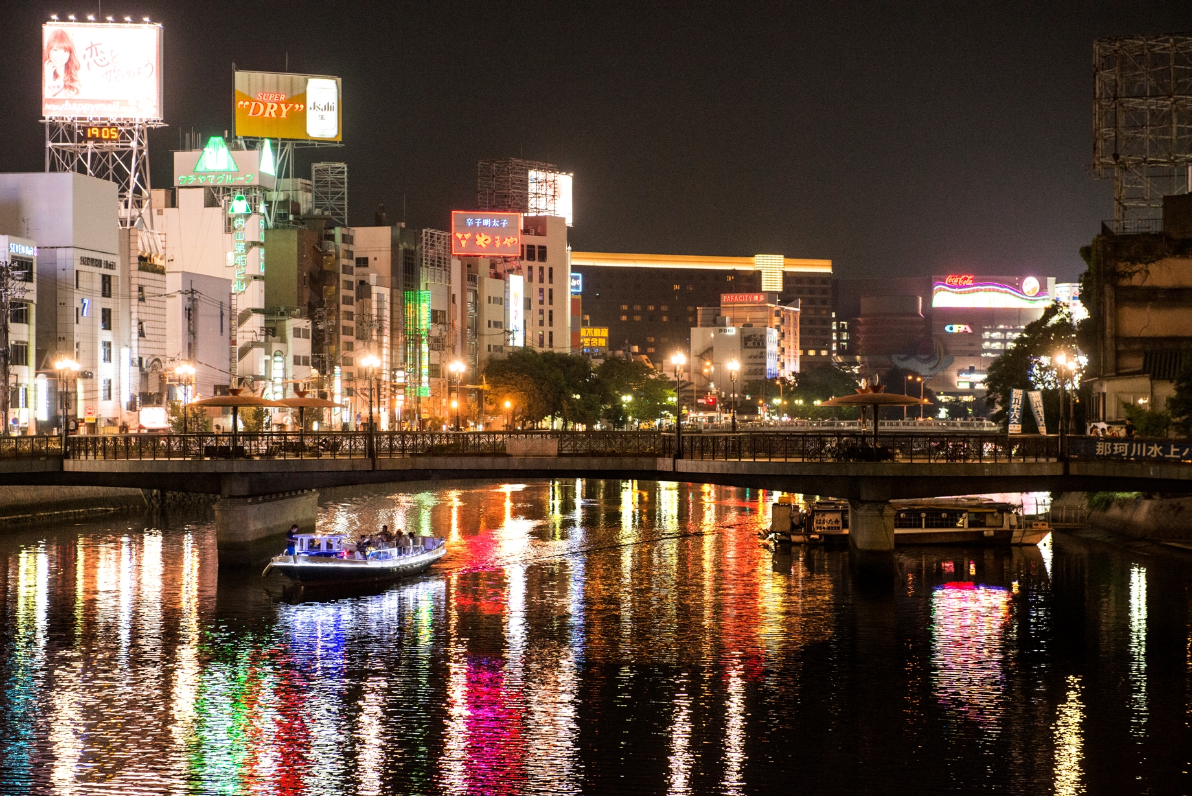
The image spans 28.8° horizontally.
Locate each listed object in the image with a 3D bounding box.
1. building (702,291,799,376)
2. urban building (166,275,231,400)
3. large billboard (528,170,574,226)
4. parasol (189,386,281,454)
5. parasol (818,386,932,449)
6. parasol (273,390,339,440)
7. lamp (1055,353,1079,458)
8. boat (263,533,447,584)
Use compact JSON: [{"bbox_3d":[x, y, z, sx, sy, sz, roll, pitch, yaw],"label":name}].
[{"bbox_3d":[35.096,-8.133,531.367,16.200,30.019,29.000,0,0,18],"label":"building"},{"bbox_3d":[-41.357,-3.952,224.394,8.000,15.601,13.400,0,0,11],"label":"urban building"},{"bbox_3d":[-6.826,-30.362,354.249,9.500,8.000,1.000,0,-1,-45],"label":"large billboard"},{"bbox_3d":[-16.825,1.198,108.494,4.800,3.220,4.800,0,0,14],"label":"parasol"},{"bbox_3d":[11.299,0.939,93.500,4.620,2.900,4.620,0,0,14],"label":"parasol"},{"bbox_3d":[-15.463,1.286,121.994,4.800,3.260,4.800,0,0,14],"label":"parasol"},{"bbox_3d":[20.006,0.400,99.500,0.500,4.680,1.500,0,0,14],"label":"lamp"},{"bbox_3d":[-7.880,5.543,79.459,6.300,1.750,2.100,0,-1,-33],"label":"boat"}]

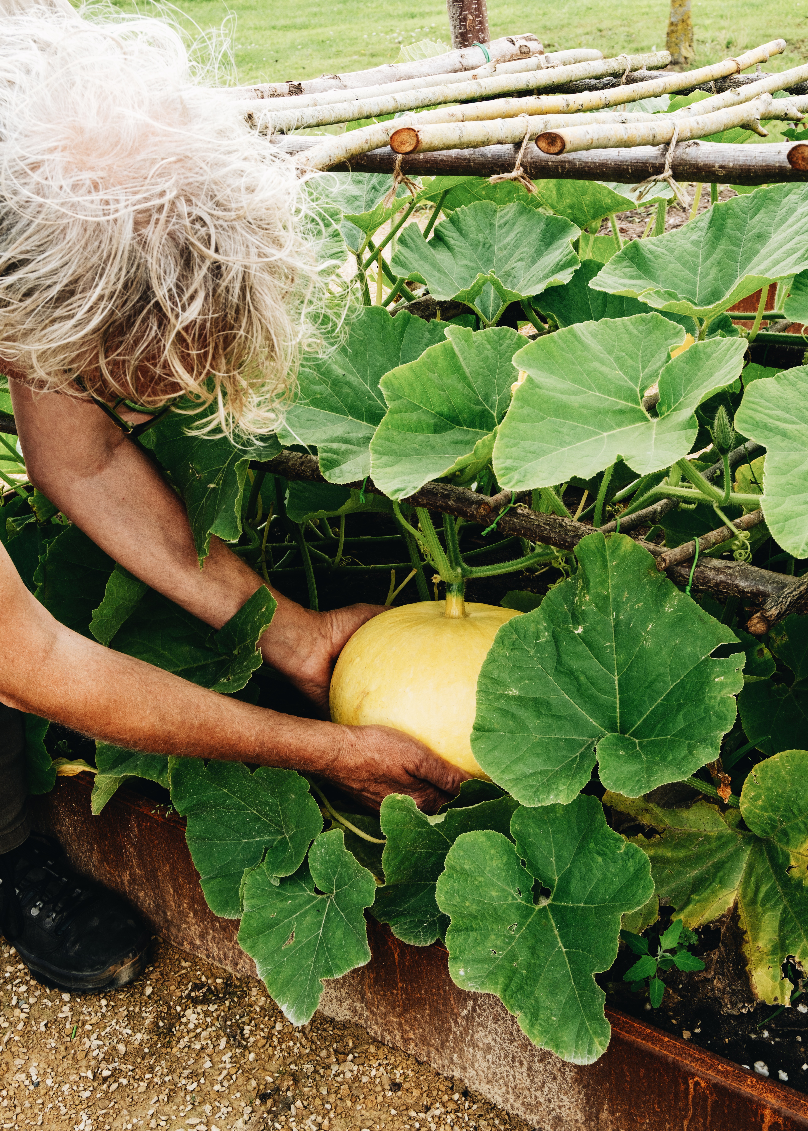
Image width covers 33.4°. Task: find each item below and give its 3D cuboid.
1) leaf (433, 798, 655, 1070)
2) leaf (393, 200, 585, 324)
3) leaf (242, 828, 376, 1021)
[{"bbox_3d":[0.136,0.354,1.310,0.210,0.270,0.080,-1,-8,4],"label":"leaf"},{"bbox_3d":[0.114,-0.432,1.900,0.265,0.100,0.220,-3,52,0],"label":"leaf"},{"bbox_3d":[-0.108,0.399,1.490,0.150,0.220,0.070,2,-8,9],"label":"leaf"}]

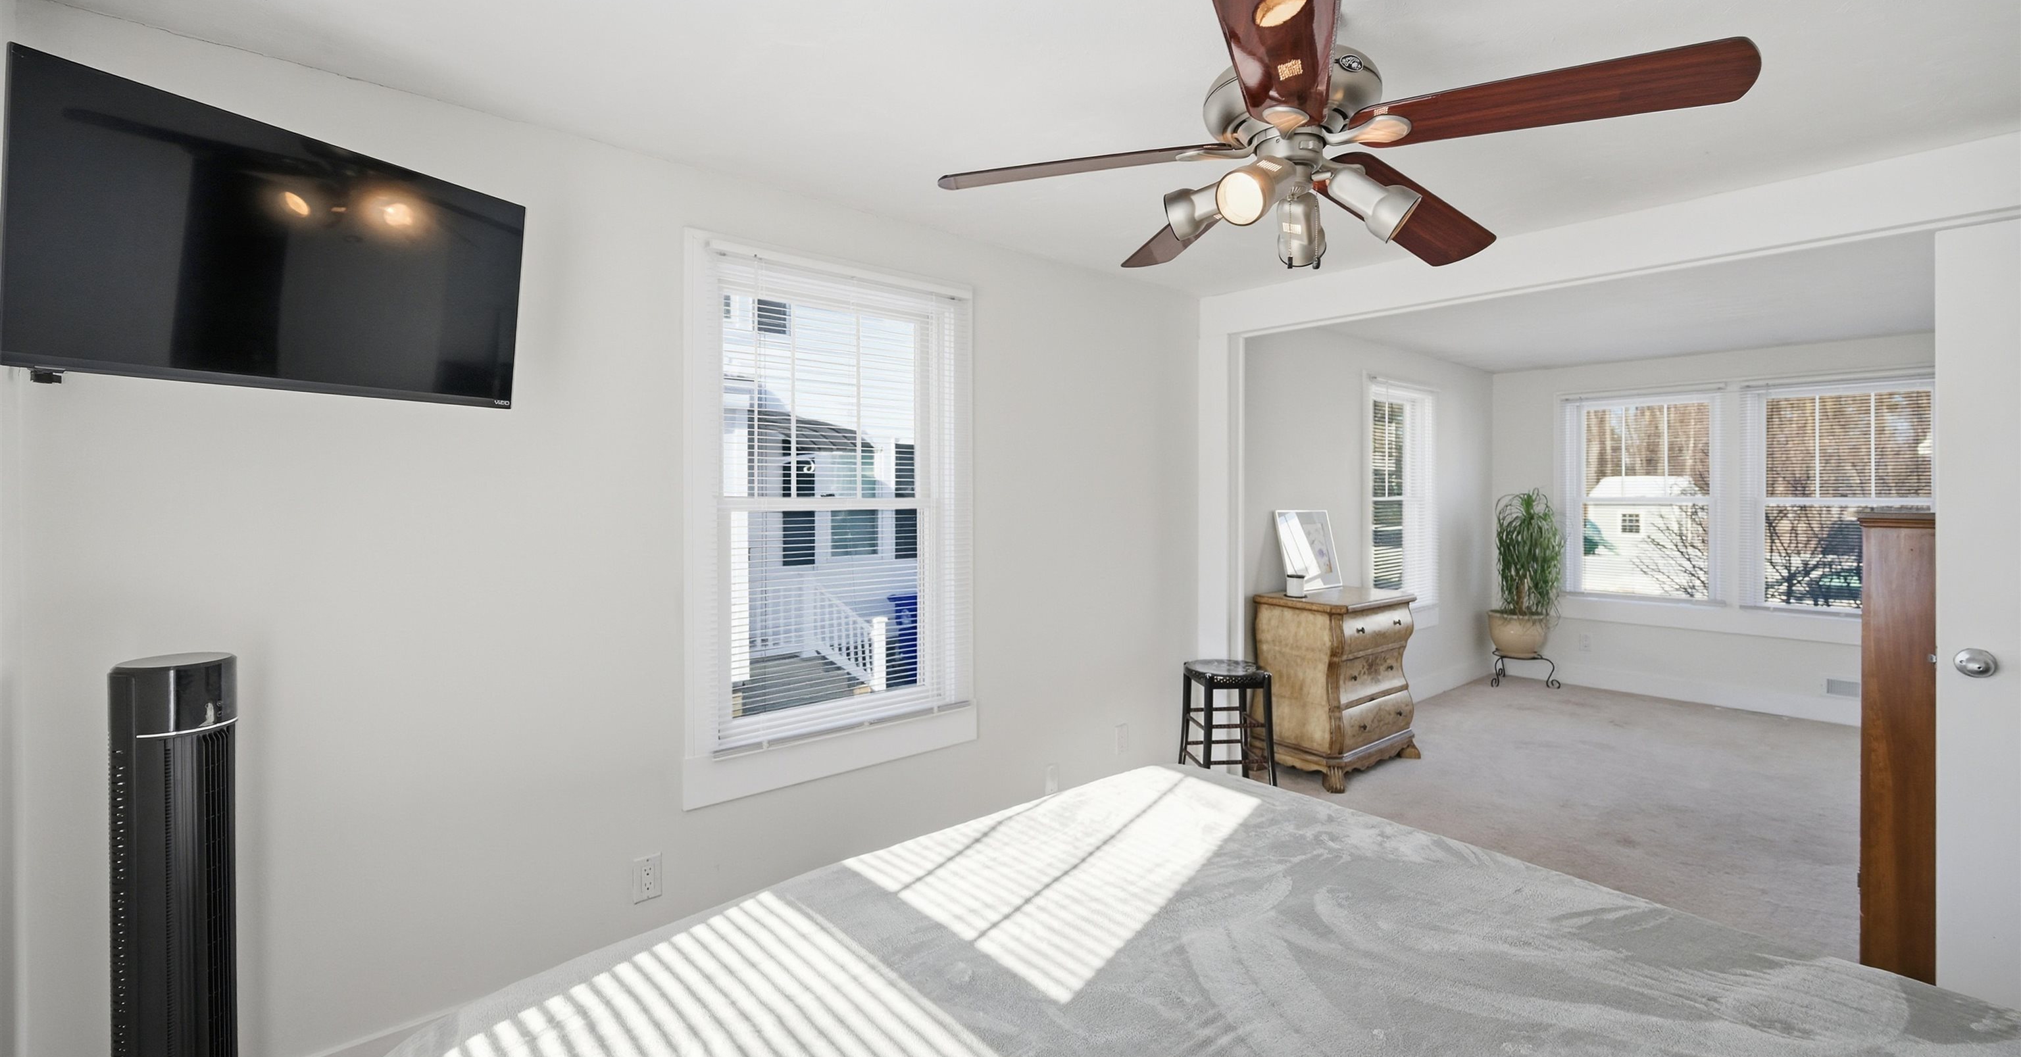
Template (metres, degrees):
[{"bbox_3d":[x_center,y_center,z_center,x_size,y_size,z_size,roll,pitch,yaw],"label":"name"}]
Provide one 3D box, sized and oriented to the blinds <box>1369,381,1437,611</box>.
[{"bbox_3d":[2.415,-0.187,4.820,0.880,1.380,0.050,-1,2,-39],"label":"blinds"}]

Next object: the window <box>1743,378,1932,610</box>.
[{"bbox_3d":[4.790,-0.178,4.545,0.835,1.370,0.050,2,2,44],"label":"window"}]

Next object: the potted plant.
[{"bbox_3d":[3.564,0.312,5.450,0.460,1.160,0.440,1,2,33],"label":"potted plant"}]

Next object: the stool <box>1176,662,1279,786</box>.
[{"bbox_3d":[0.915,0.895,3.310,0.335,0.620,0.335,0,2,0],"label":"stool"}]

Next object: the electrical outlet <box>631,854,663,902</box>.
[{"bbox_3d":[-0.978,0.945,2.118,0.072,0.117,0.010,-1,2,-39],"label":"electrical outlet"}]

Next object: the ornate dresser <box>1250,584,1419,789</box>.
[{"bbox_3d":[1.628,0.757,3.955,0.750,0.835,0.490,-1,2,-39],"label":"ornate dresser"}]

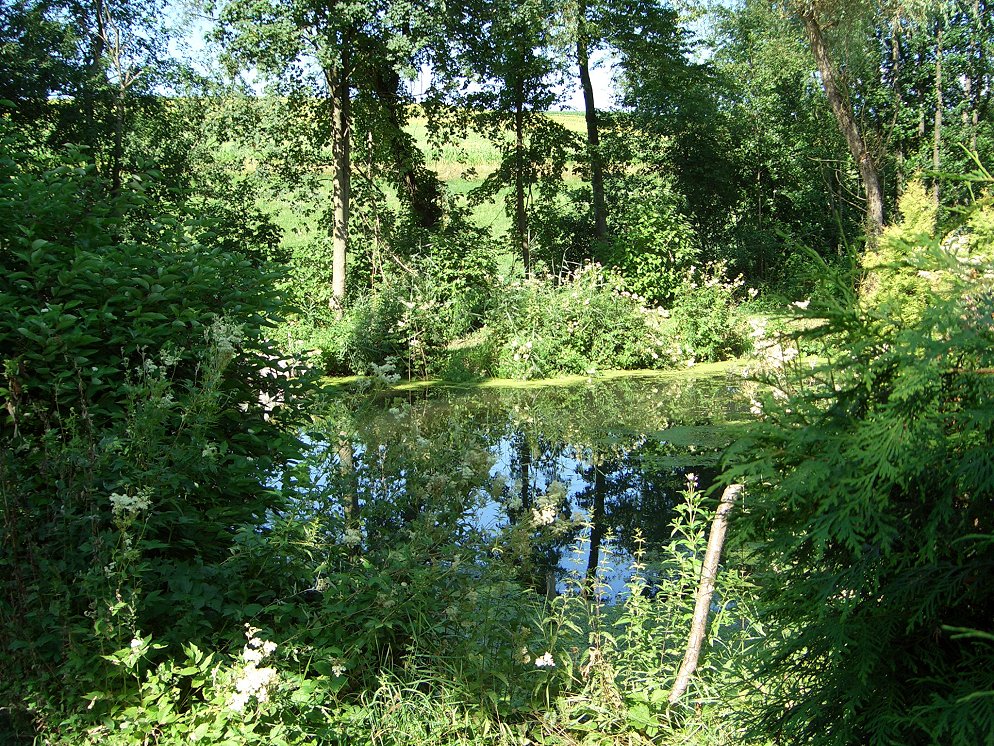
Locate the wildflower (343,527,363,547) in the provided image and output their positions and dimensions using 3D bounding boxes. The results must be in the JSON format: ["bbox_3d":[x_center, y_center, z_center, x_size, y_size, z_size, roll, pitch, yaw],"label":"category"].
[{"bbox_3d":[-0.606,0.686,4.700,0.084,0.078,0.071,0,10,0],"label":"wildflower"}]

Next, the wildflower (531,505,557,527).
[{"bbox_3d":[0.195,0.585,4.600,0.099,0.084,0.084,0,10,0],"label":"wildflower"}]

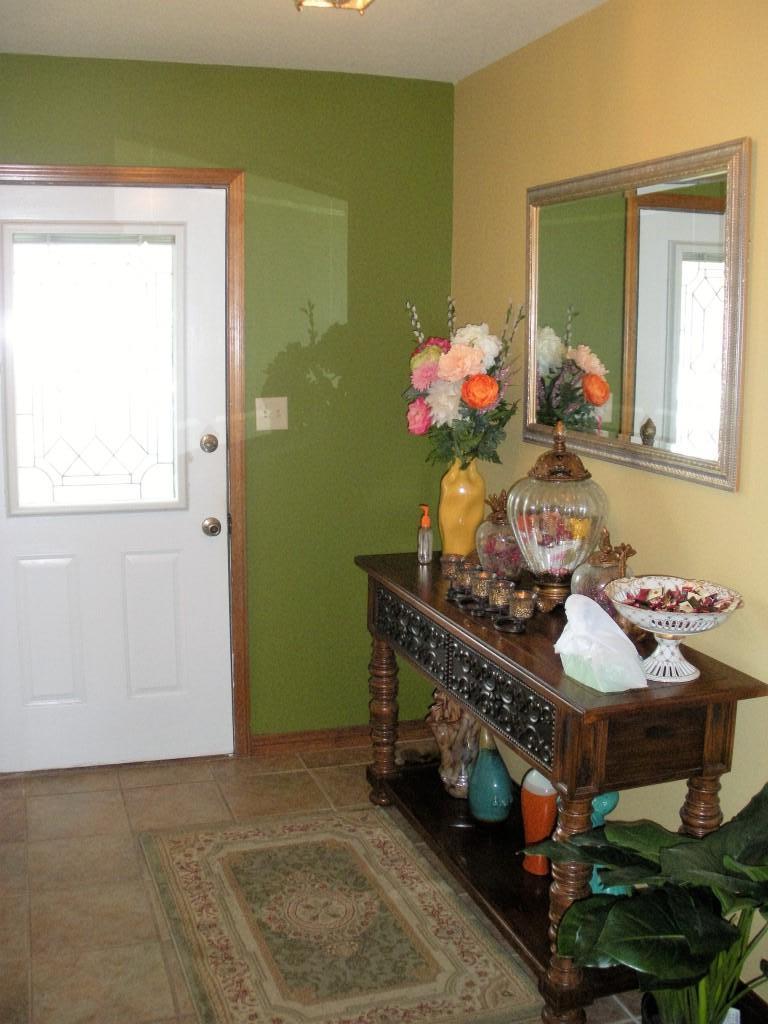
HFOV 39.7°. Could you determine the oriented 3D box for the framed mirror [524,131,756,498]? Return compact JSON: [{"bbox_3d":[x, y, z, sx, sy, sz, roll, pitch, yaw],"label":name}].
[{"bbox_3d":[0.602,-0.506,2.745,0.035,0.755,1.040,-3,10,-18],"label":"framed mirror"}]

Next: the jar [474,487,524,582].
[{"bbox_3d":[0.356,0.069,3.236,0.152,0.273,0.152,1,9,0],"label":"jar"}]

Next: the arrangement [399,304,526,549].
[{"bbox_3d":[0.233,-0.248,3.374,0.370,0.852,0.390,1,9,0],"label":"arrangement"}]

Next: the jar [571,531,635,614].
[{"bbox_3d":[0.532,0.174,2.597,0.155,0.276,0.155,1,9,0],"label":"jar"}]

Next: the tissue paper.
[{"bbox_3d":[0.472,0.269,2.284,0.150,0.185,0.170,-3,10,-18],"label":"tissue paper"}]

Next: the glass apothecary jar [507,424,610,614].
[{"bbox_3d":[0.464,0.012,2.854,0.273,0.512,0.273,1,9,0],"label":"glass apothecary jar"}]

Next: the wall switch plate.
[{"bbox_3d":[-0.388,-0.340,3.712,0.115,0.114,0.009,-3,10,-18],"label":"wall switch plate"}]

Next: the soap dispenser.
[{"bbox_3d":[0.131,0.071,3.463,0.052,0.192,0.045,-3,10,-18],"label":"soap dispenser"}]

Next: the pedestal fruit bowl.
[{"bbox_3d":[0.623,0.266,2.316,0.300,0.182,0.300,1,9,0],"label":"pedestal fruit bowl"}]

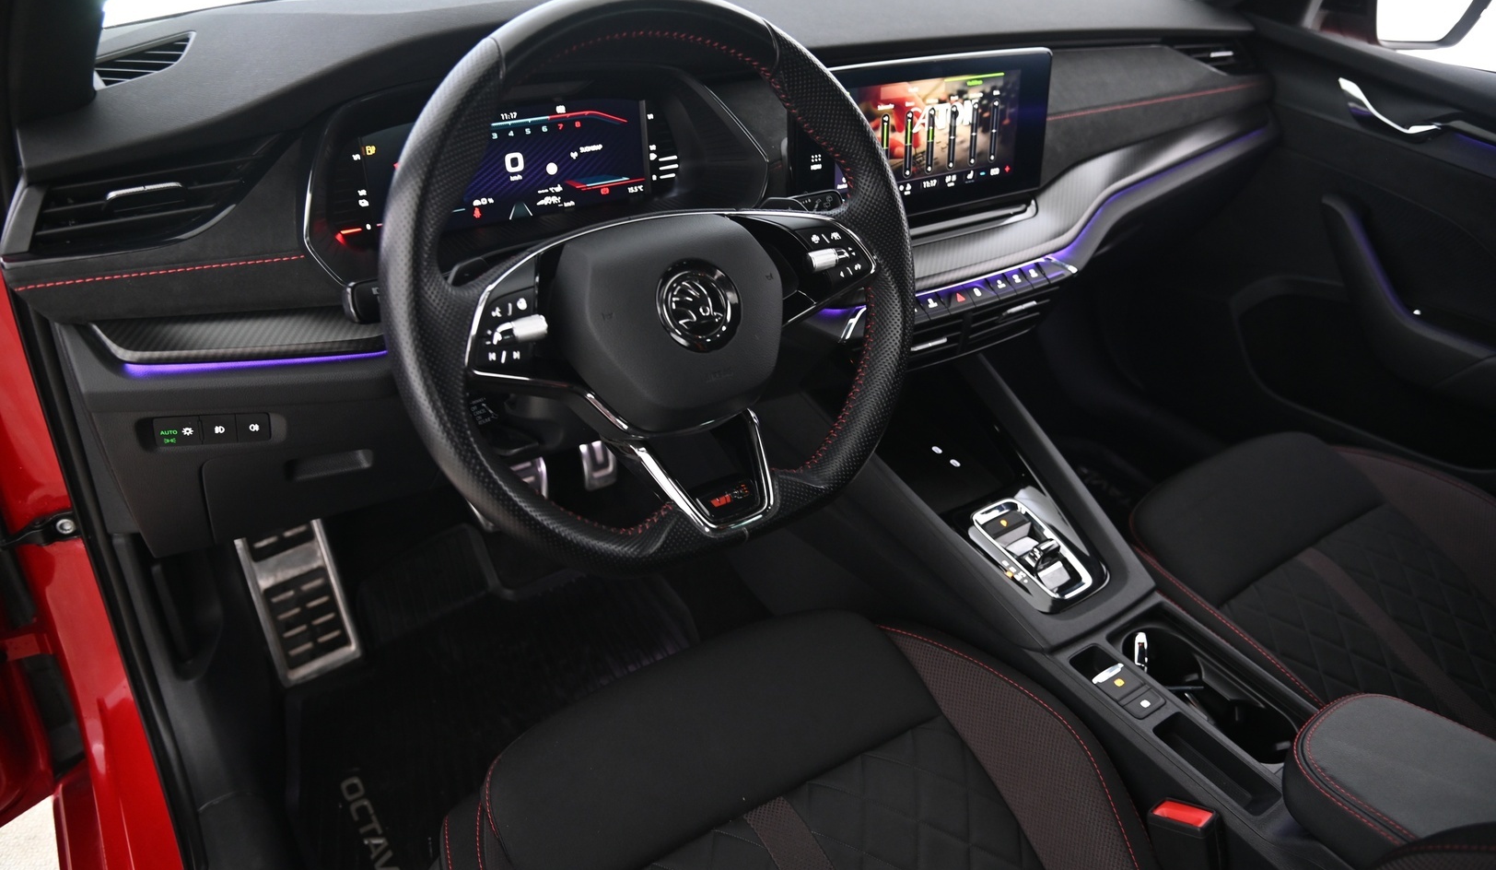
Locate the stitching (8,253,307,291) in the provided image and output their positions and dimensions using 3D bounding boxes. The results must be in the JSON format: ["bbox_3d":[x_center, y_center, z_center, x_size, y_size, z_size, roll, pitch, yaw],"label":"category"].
[{"bbox_3d":[-0.416,-0.119,0.716,0.187,0.012,0.012,-18,39,-29],"label":"stitching"}]

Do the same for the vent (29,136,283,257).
[{"bbox_3d":[-0.417,-0.174,0.710,0.180,0.078,0.048,-18,34,-29],"label":"vent"}]

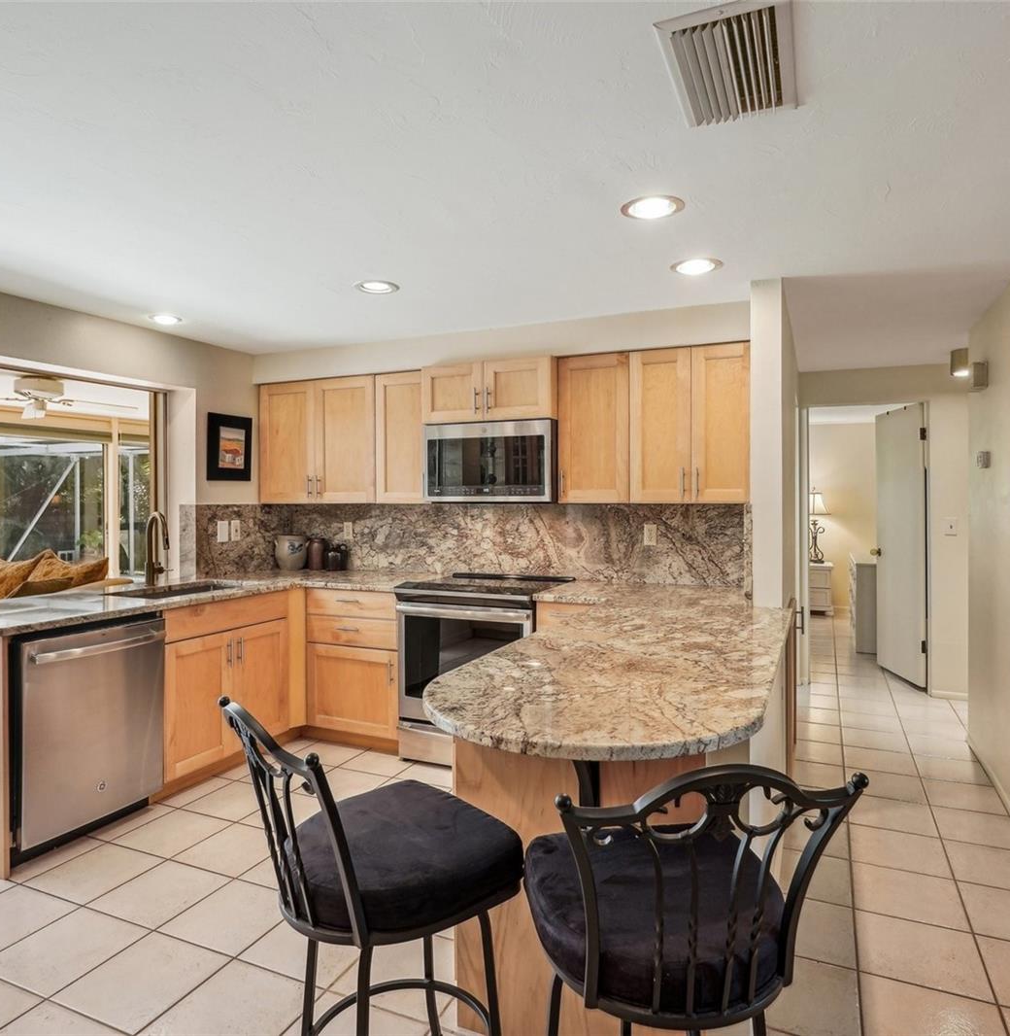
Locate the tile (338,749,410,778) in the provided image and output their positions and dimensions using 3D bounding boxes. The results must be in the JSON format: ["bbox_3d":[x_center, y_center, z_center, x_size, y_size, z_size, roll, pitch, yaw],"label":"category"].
[{"bbox_3d":[-0.655,1.293,3.660,0.331,0.010,0.331,0,1,23],"label":"tile"}]

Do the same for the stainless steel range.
[{"bbox_3d":[-0.086,0.820,3.750,0.760,0.930,0.690,0,1,23],"label":"stainless steel range"}]

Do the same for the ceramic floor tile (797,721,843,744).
[{"bbox_3d":[1.827,1.287,4.131,0.331,0.012,0.331,0,1,24],"label":"ceramic floor tile"}]

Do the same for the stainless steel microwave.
[{"bbox_3d":[-0.020,-0.299,3.913,0.760,0.430,0.390,0,1,24],"label":"stainless steel microwave"}]

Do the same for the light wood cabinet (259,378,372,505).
[{"bbox_3d":[-1.124,-0.473,4.455,0.900,0.770,0.325,0,1,24],"label":"light wood cabinet"}]

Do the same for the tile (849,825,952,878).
[{"bbox_3d":[1.550,1.315,2.734,0.331,0.012,0.331,0,1,24],"label":"tile"}]

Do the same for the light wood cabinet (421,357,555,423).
[{"bbox_3d":[-0.028,-0.679,3.878,0.768,0.315,0.390,0,1,24],"label":"light wood cabinet"}]

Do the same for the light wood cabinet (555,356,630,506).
[{"bbox_3d":[0.515,-0.453,3.667,0.379,0.757,0.330,0,1,23],"label":"light wood cabinet"}]

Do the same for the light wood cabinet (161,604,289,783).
[{"bbox_3d":[-1.651,0.819,3.627,0.615,0.795,0.800,0,1,24],"label":"light wood cabinet"}]

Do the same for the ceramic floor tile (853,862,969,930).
[{"bbox_3d":[1.399,1.313,2.404,0.331,0.010,0.331,0,1,25],"label":"ceramic floor tile"}]

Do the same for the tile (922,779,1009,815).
[{"bbox_3d":[2.160,1.303,3.221,0.331,0.012,0.331,0,1,24],"label":"tile"}]

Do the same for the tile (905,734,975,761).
[{"bbox_3d":[2.433,1.282,3.851,0.305,0.010,0.331,0,1,25],"label":"tile"}]

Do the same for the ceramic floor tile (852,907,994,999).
[{"bbox_3d":[1.258,1.320,2.097,0.331,0.010,0.331,0,1,25],"label":"ceramic floor tile"}]

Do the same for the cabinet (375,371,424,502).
[{"bbox_3d":[-0.541,-0.466,4.191,0.380,0.768,0.325,0,1,24],"label":"cabinet"}]

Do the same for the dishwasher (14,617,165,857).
[{"bbox_3d":[-1.895,0.876,2.919,0.625,0.860,0.605,0,1,23],"label":"dishwasher"}]

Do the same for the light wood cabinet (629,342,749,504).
[{"bbox_3d":[0.970,-0.456,3.506,0.600,0.765,0.325,0,1,24],"label":"light wood cabinet"}]

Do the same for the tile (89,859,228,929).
[{"bbox_3d":[-1.223,1.333,2.460,0.331,0.012,0.331,0,1,24],"label":"tile"}]

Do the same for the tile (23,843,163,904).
[{"bbox_3d":[-1.537,1.332,2.598,0.331,0.012,0.331,0,1,24],"label":"tile"}]

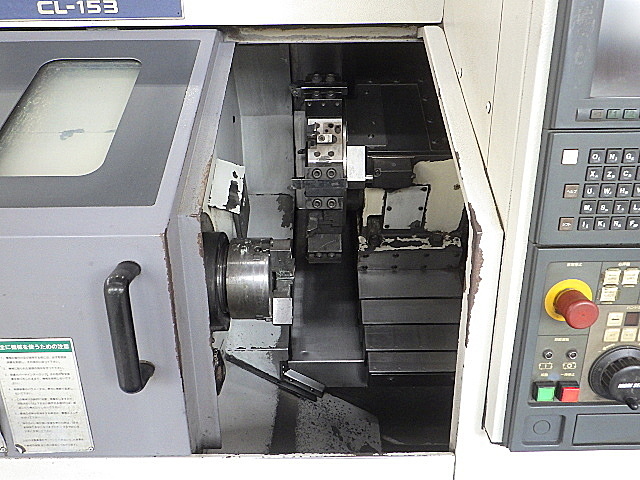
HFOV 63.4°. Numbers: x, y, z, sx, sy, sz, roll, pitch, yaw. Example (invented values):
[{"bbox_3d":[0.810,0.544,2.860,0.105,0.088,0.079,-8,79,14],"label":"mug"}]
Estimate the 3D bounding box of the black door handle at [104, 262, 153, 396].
[{"bbox_3d":[-0.251,0.121,0.679,0.032,0.174,0.057,-1,19,-1],"label":"black door handle"}]

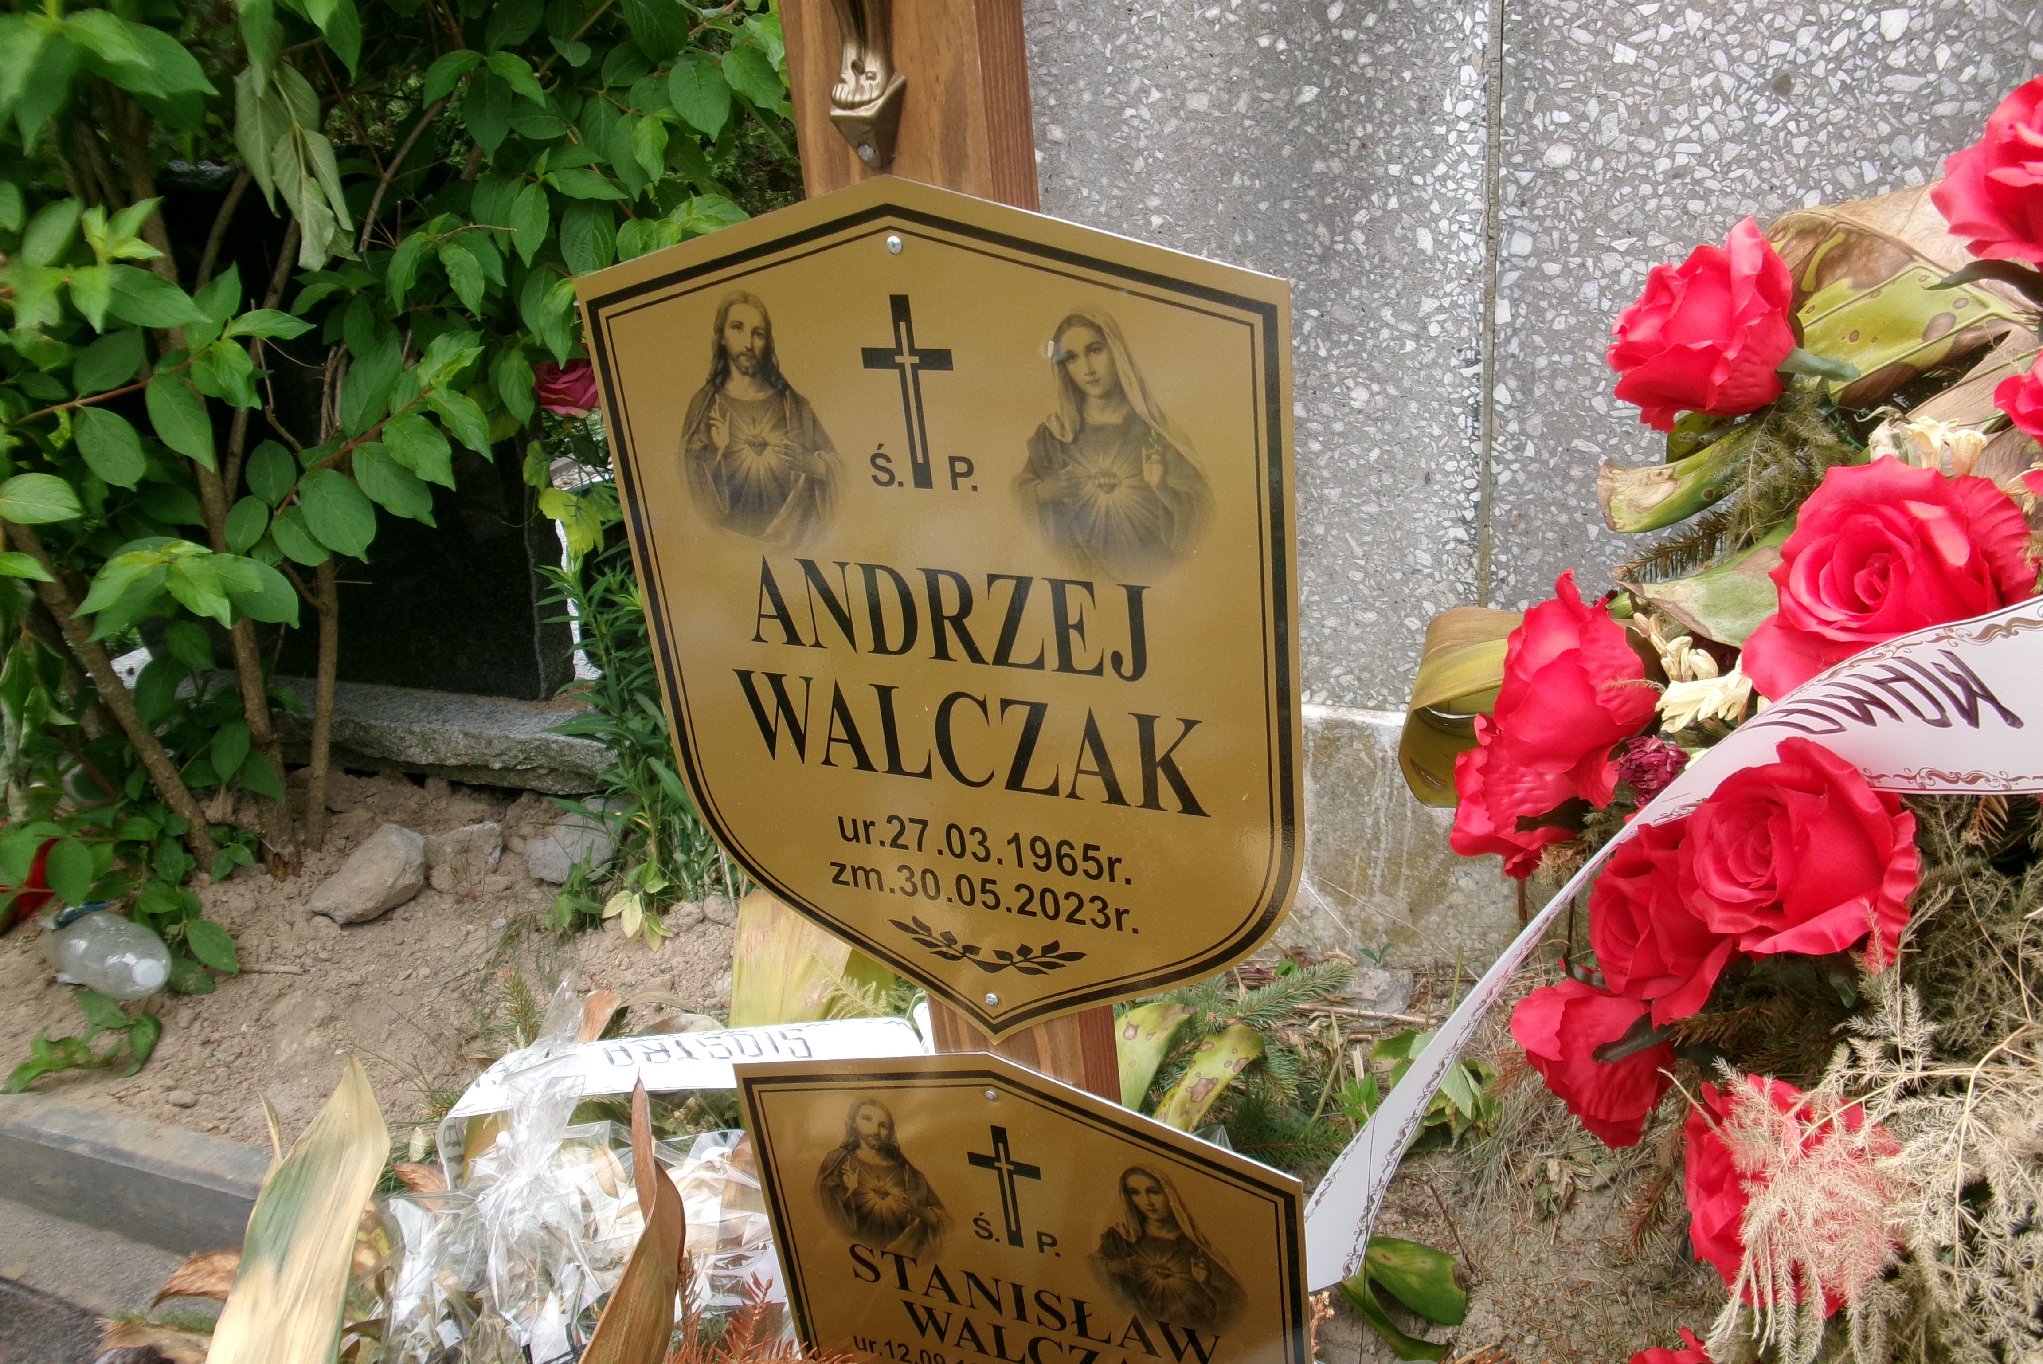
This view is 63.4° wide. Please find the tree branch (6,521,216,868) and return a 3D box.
[{"bbox_3d":[-0.893,0.013,1.620,0.036,0.400,0.038,-30,14,-26],"label":"tree branch"}]

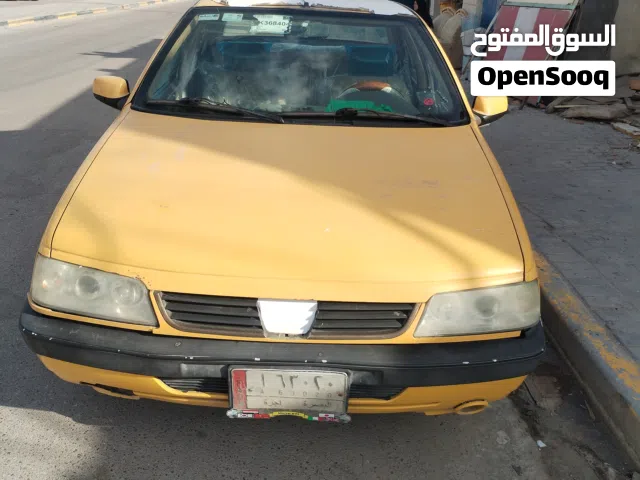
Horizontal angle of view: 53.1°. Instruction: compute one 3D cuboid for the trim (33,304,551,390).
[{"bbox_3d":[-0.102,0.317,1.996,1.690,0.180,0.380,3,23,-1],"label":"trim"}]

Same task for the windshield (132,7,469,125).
[{"bbox_3d":[-0.072,-0.848,3.071,1.480,0.112,0.830,3,58,-1],"label":"windshield"}]

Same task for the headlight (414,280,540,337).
[{"bbox_3d":[0.501,0.218,1.982,0.445,0.155,0.210,-2,24,-11],"label":"headlight"}]

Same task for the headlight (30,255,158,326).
[{"bbox_3d":[-0.693,0.161,1.954,0.445,0.155,0.210,7,24,9],"label":"headlight"}]

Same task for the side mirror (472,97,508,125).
[{"bbox_3d":[0.803,-0.623,3.058,0.190,0.145,0.125,3,23,-1],"label":"side mirror"}]

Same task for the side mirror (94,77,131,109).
[{"bbox_3d":[-0.964,-0.708,3.016,0.190,0.145,0.125,3,23,-1],"label":"side mirror"}]

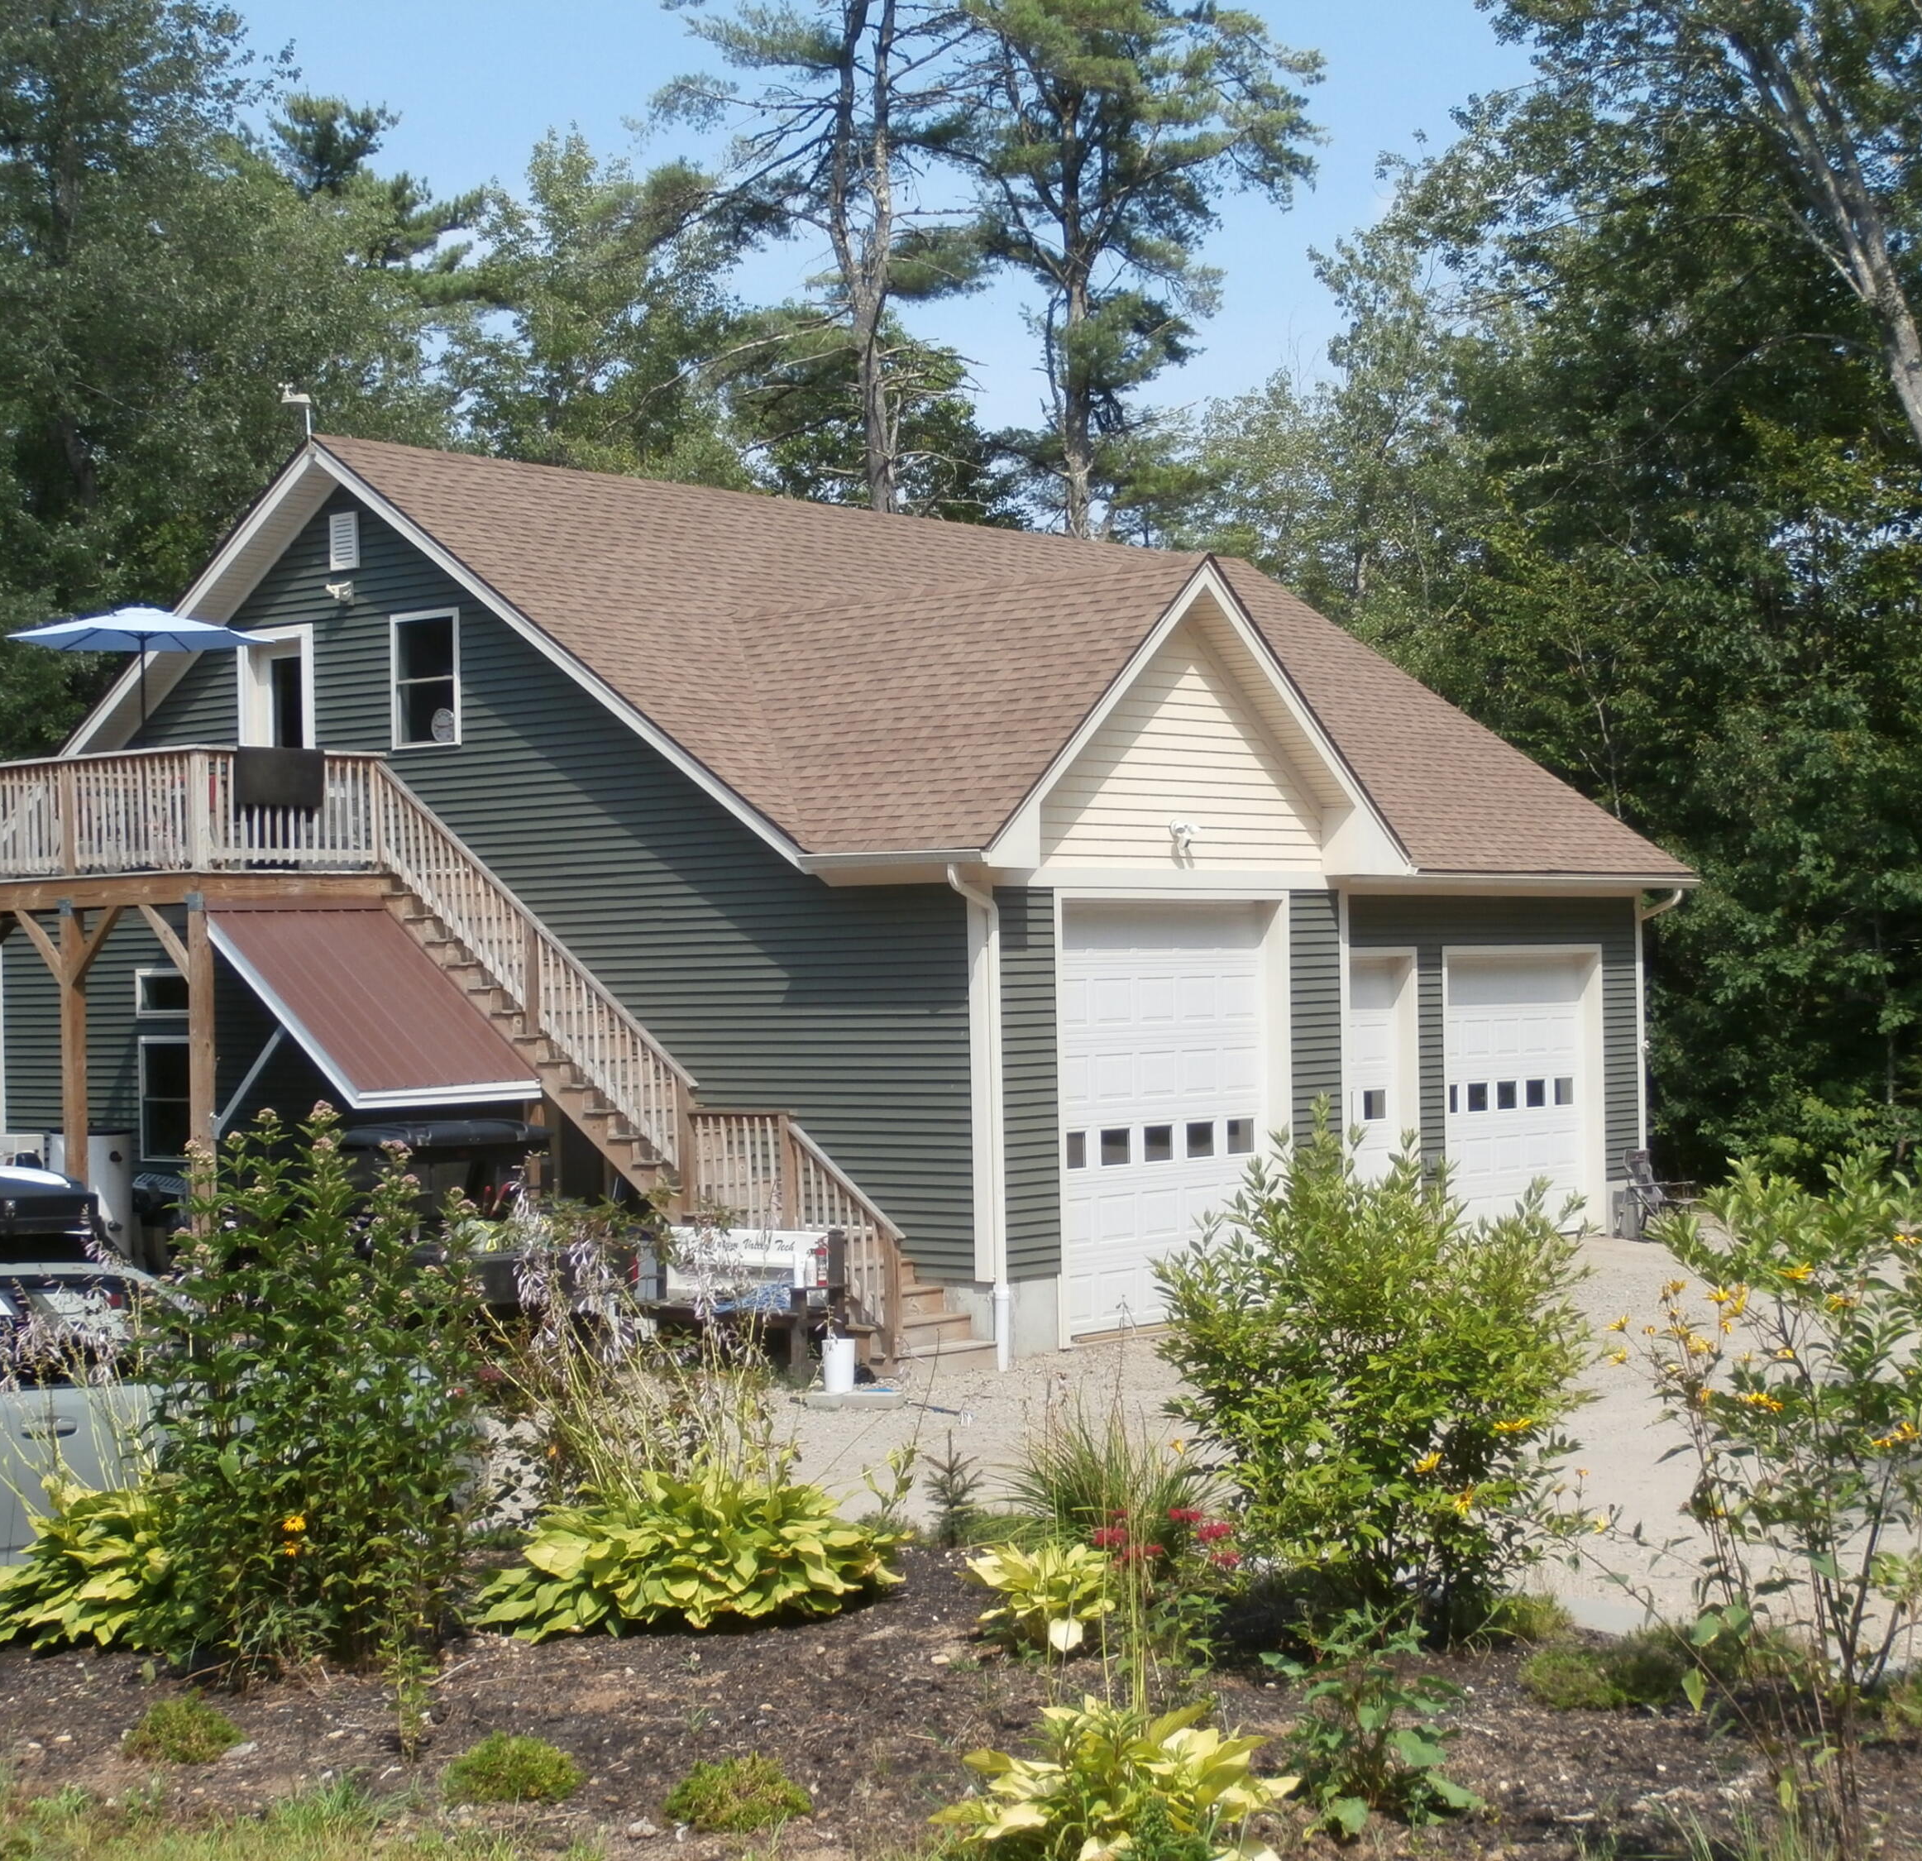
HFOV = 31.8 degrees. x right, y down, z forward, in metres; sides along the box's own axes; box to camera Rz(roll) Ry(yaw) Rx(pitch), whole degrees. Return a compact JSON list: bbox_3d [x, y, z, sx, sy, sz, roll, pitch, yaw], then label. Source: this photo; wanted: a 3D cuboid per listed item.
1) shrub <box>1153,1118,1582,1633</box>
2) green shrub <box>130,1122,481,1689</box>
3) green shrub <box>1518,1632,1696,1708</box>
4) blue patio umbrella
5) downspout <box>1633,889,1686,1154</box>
[{"bbox_3d":[1.030,1.115,8.400,1.078,1.297,0.992,-1,-1,7],"label":"shrub"},{"bbox_3d":[-1.643,1.134,8.550,0.881,1.376,0.749,-1,-1,-11],"label":"green shrub"},{"bbox_3d":[1.497,1.662,7.800,0.413,0.170,0.351,-1,-1,11],"label":"green shrub"},{"bbox_3d":[-7.266,-1.654,29.980,2.260,2.475,2.260,-2,-1,40],"label":"blue patio umbrella"},{"bbox_3d":[7.634,1.340,36.809,0.620,3.550,0.120,-2,-1,40],"label":"downspout"}]

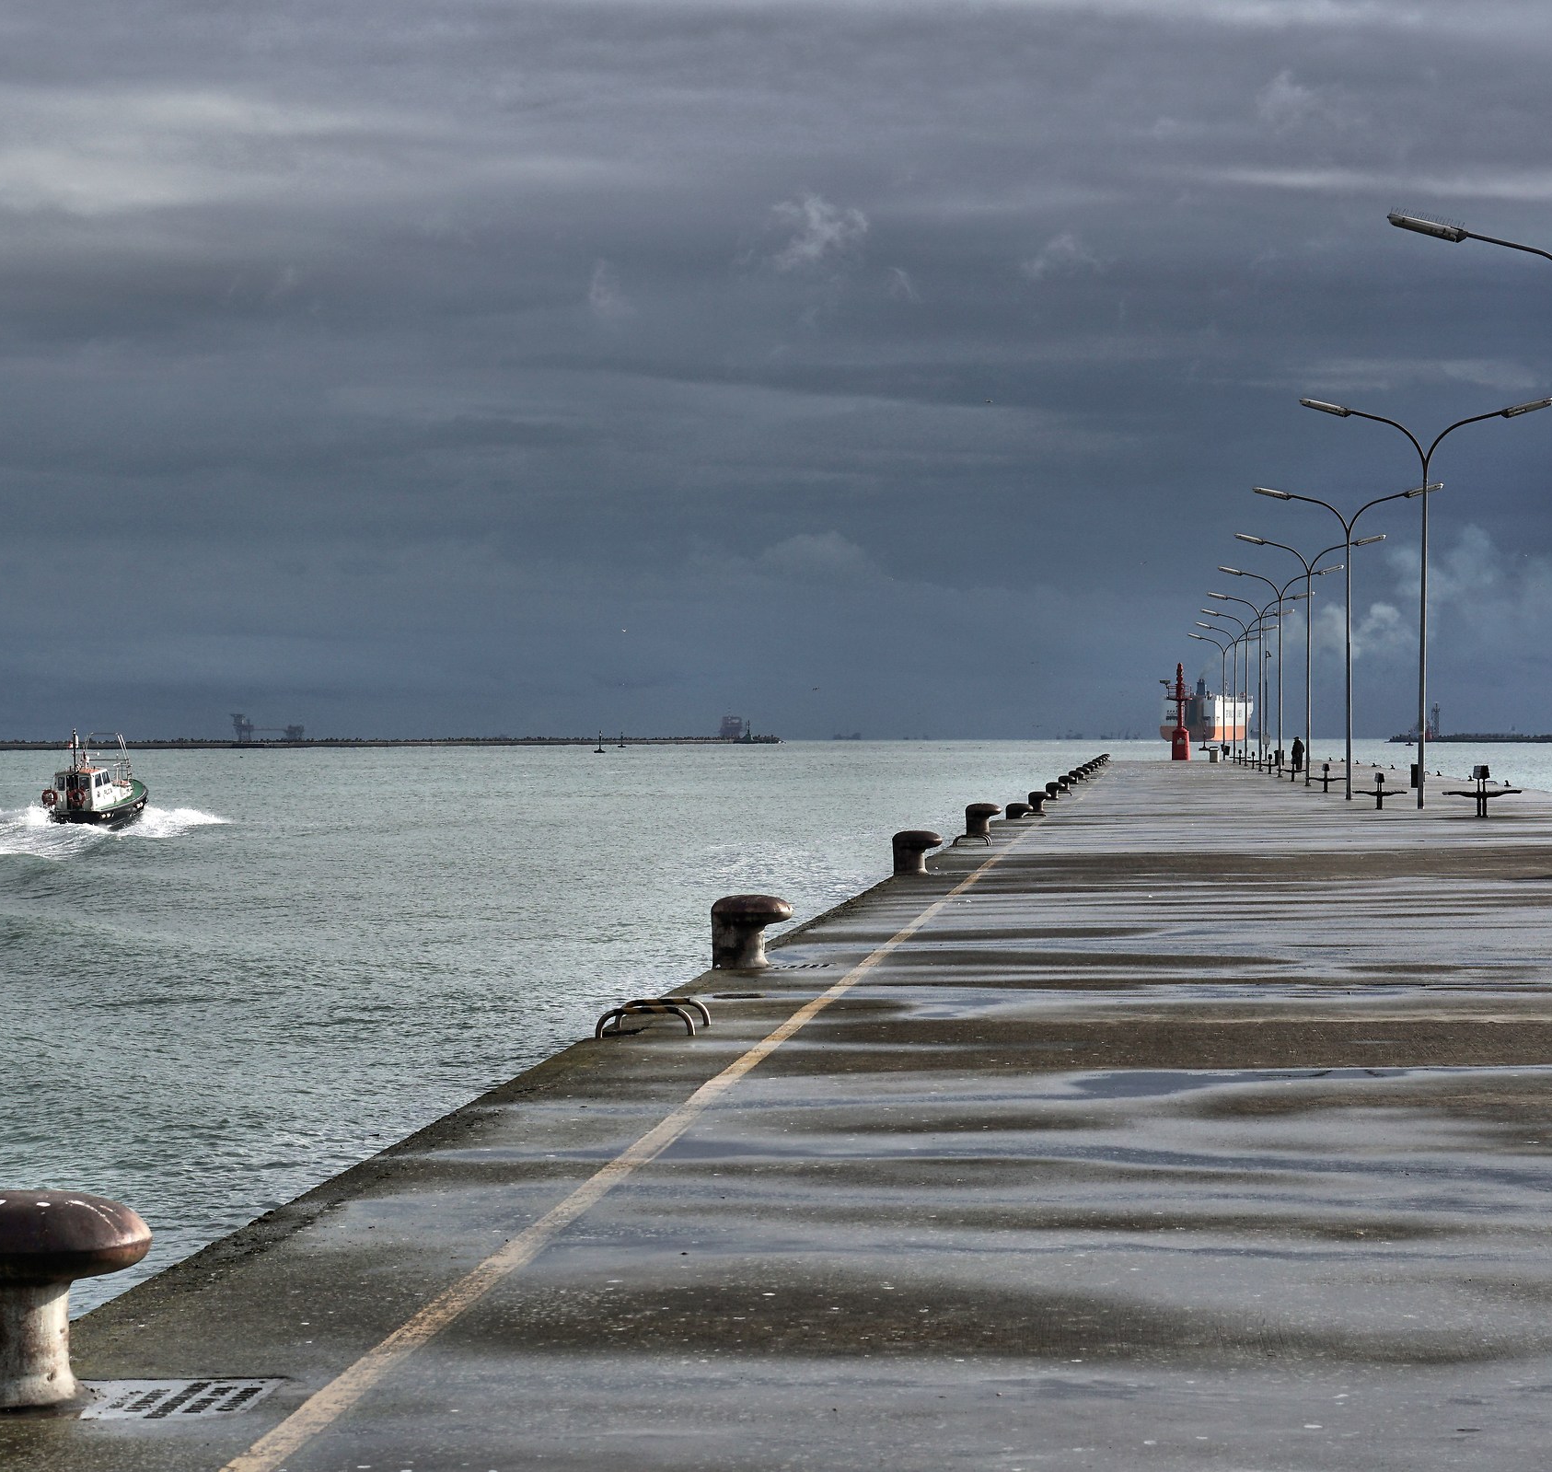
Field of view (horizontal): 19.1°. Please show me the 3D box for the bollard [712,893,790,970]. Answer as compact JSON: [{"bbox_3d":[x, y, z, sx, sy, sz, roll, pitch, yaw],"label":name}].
[{"bbox_3d":[-0.181,1.495,35.156,0.614,0.566,0.564,0,0,5],"label":"bollard"}]

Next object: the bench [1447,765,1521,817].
[{"bbox_3d":[13.220,1.055,86.000,1.380,0.960,1.750,0,0,5],"label":"bench"}]

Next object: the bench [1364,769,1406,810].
[{"bbox_3d":[15.380,1.413,117.035,1.300,0.909,1.700,0,0,5],"label":"bench"}]

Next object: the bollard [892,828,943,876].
[{"bbox_3d":[1.580,1.300,51.300,0.550,0.500,0.470,0,0,5],"label":"bollard"}]

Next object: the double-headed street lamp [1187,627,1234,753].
[{"bbox_3d":[32.255,-2.785,330.190,5.202,9.104,0.350,0,0,5],"label":"double-headed street lamp"}]

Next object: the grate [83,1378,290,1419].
[{"bbox_3d":[-1.660,1.795,12.361,0.564,0.030,0.702,0,0,5],"label":"grate"}]

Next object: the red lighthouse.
[{"bbox_3d":[29.987,-1.765,341.167,1.728,7.231,1.728,0,0,5],"label":"red lighthouse"}]

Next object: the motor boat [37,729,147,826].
[{"bbox_3d":[-31.043,1.996,213.000,2.800,4.555,8.200,0,0,18],"label":"motor boat"}]

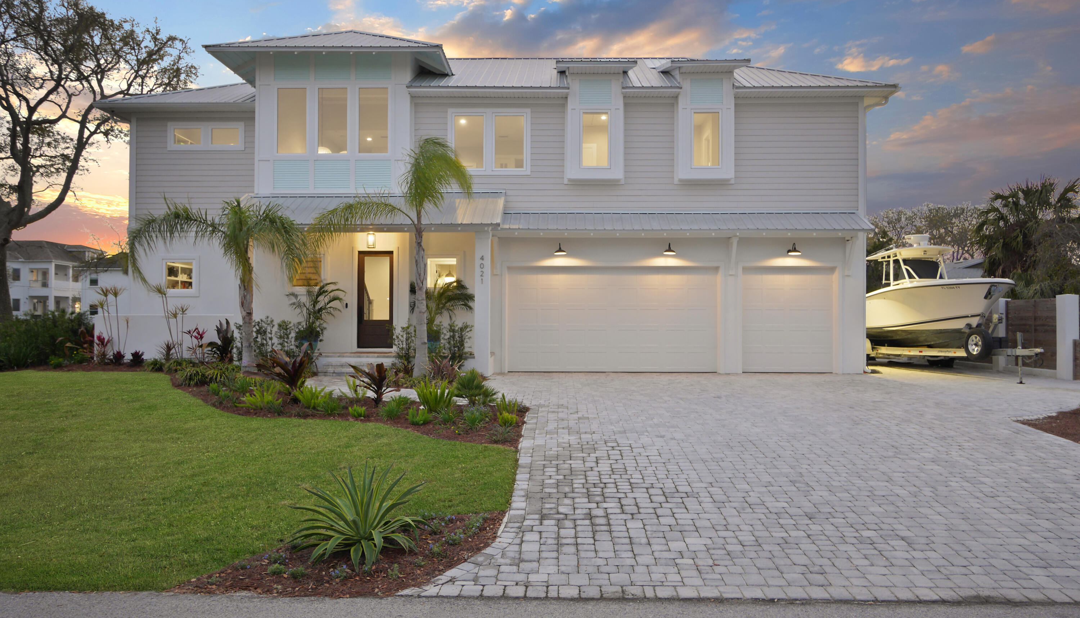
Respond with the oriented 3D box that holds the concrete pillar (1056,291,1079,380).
[{"bbox_3d":[11.960,0.630,16.970,0.310,1.950,0.310,0,0,0],"label":"concrete pillar"}]

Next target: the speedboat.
[{"bbox_3d":[10.000,-0.170,20.300,2.600,3.500,8.700,0,0,-5],"label":"speedboat"}]

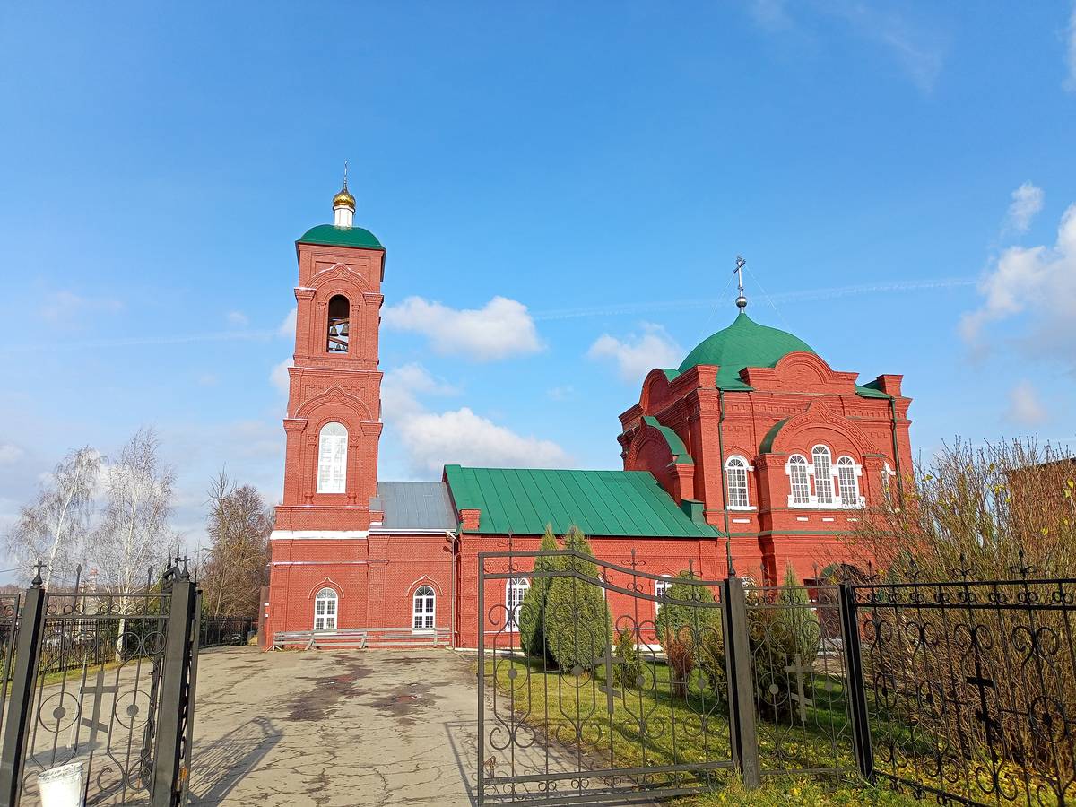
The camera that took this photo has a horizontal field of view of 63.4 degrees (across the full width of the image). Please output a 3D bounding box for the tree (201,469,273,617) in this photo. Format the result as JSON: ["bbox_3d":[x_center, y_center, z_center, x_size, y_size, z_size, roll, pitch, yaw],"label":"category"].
[{"bbox_3d":[-22.583,11.512,66.517,5.800,12.900,5.800,-1,-14,0],"label":"tree"}]

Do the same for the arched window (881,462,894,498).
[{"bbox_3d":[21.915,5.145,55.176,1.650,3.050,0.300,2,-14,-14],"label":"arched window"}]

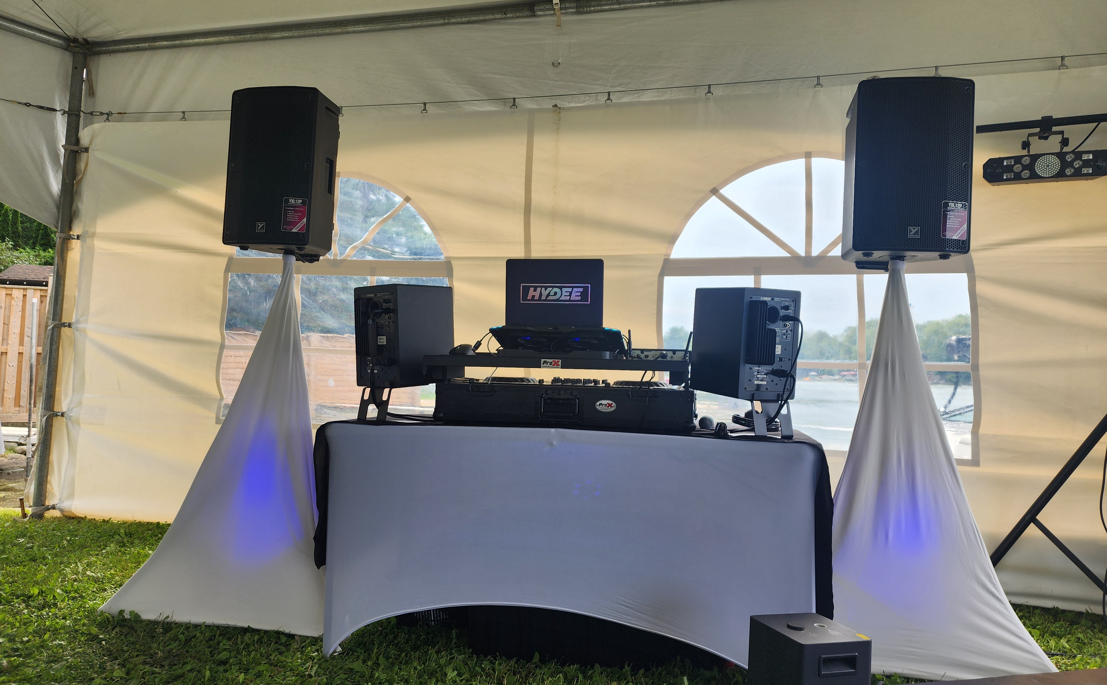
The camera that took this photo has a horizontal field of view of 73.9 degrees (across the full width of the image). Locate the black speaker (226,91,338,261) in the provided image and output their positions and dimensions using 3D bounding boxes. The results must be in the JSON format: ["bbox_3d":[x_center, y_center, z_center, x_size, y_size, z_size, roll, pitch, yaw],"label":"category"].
[{"bbox_3d":[-1.044,-0.666,2.916,0.375,0.595,0.320,3,0,14],"label":"black speaker"}]

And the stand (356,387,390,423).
[{"bbox_3d":[-0.549,0.202,2.489,0.150,0.120,0.200,1,-2,31],"label":"stand"}]

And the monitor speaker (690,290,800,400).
[{"bbox_3d":[0.619,-0.001,2.378,0.212,0.335,0.282,1,3,-21],"label":"monitor speaker"}]

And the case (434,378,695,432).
[{"bbox_3d":[0.060,0.213,2.579,0.800,0.145,0.500,2,-2,6],"label":"case"}]

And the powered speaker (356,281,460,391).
[{"bbox_3d":[-0.522,-0.024,2.587,0.212,0.335,0.282,-1,2,34],"label":"powered speaker"}]

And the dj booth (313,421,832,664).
[{"bbox_3d":[0.057,0.653,2.515,1.550,0.740,0.550,2,-2,8],"label":"dj booth"}]

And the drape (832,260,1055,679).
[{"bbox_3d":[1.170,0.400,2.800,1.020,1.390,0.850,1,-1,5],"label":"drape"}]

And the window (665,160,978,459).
[{"bbox_3d":[1.111,-0.153,3.160,1.288,1.276,0.030,1,-2,13],"label":"window"}]

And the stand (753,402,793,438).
[{"bbox_3d":[0.637,0.228,2.340,0.155,0.135,0.190,2,-2,-21],"label":"stand"}]

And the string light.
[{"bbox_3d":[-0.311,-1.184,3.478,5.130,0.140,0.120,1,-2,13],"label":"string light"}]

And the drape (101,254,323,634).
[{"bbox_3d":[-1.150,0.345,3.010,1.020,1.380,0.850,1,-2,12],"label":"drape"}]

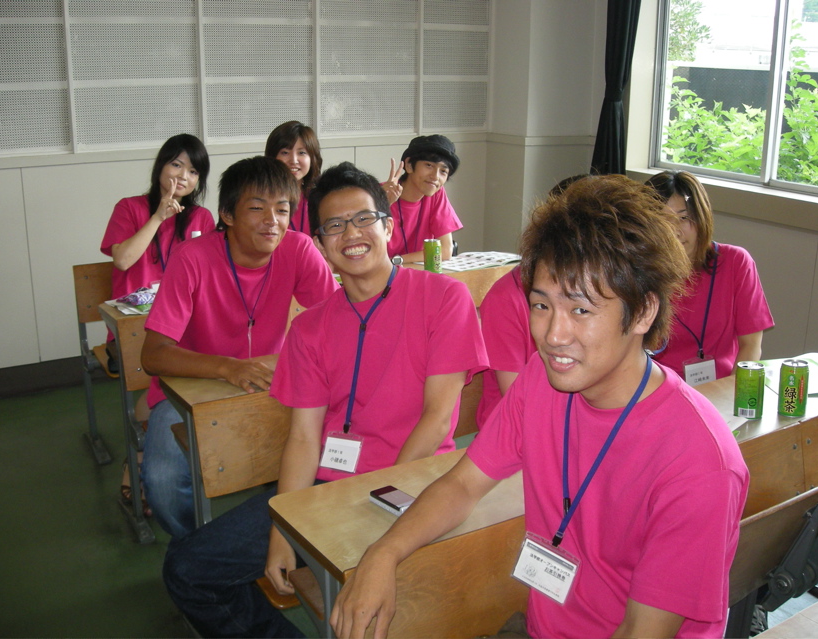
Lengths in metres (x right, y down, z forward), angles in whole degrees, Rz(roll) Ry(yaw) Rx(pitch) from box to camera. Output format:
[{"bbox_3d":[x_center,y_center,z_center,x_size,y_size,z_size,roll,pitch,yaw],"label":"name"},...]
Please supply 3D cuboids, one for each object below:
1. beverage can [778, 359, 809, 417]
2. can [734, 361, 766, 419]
[{"bbox_3d":[0.890,0.159,1.995,0.066,0.122,0.066,9,18,24],"label":"beverage can"},{"bbox_3d":[0.786,0.164,1.989,0.066,0.122,0.066,8,18,22],"label":"can"}]

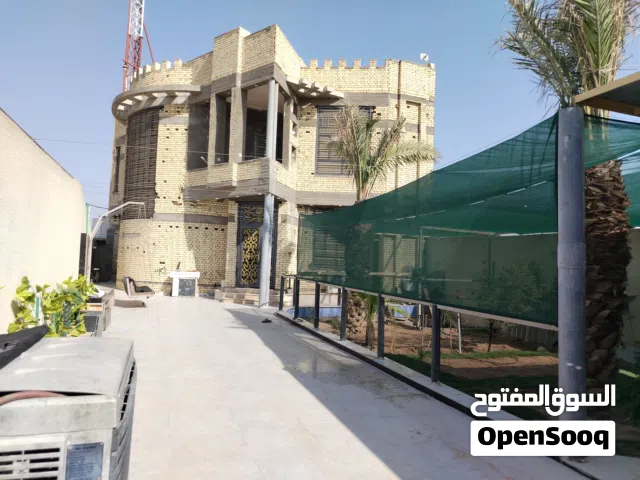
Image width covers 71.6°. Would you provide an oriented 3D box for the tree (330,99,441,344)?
[{"bbox_3d":[1.330,-0.330,9.150,2.200,4.850,2.100,2,-4,0],"label":"tree"}]

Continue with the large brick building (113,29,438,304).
[{"bbox_3d":[-3.090,-2.310,21.000,13.200,9.800,11.300,3,-4,-12],"label":"large brick building"}]

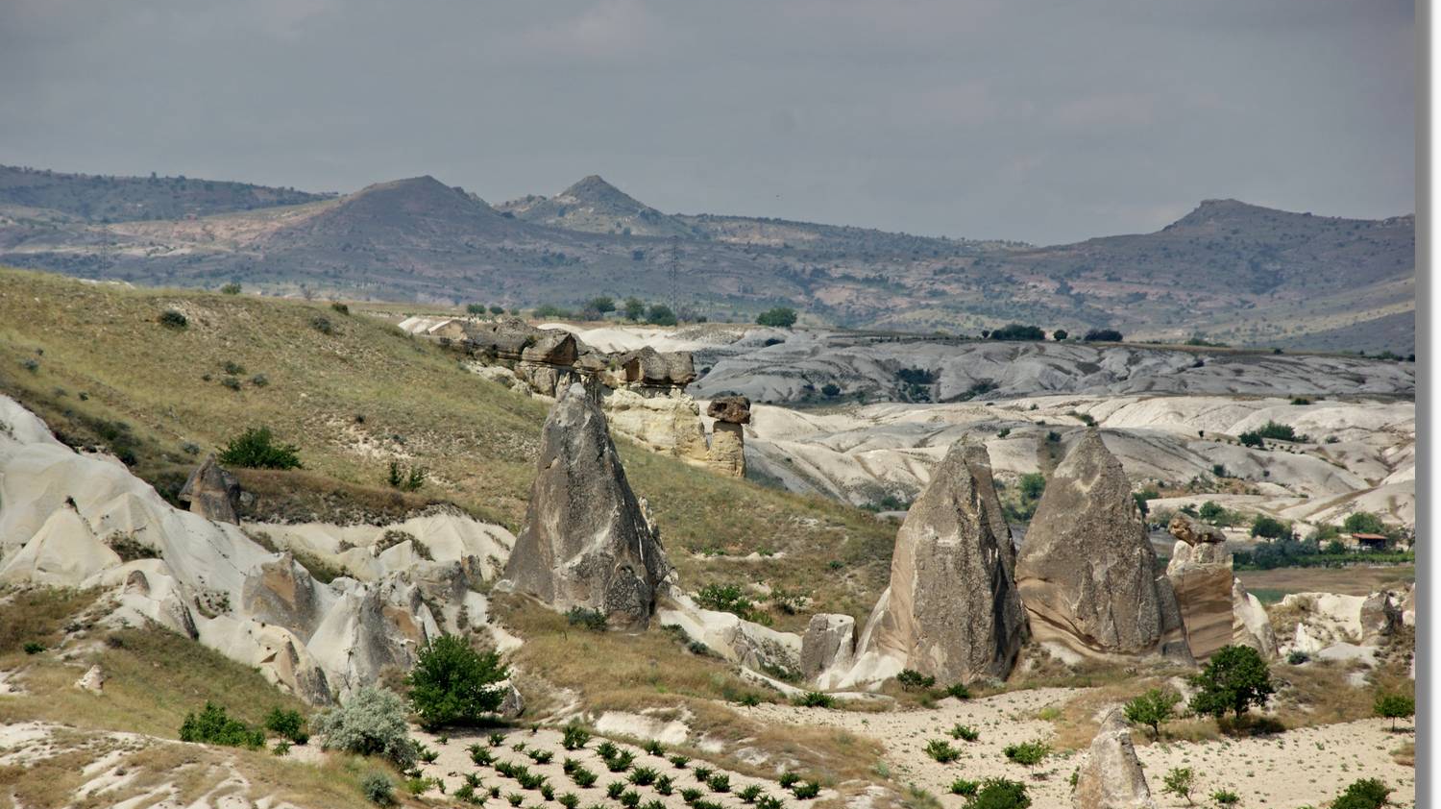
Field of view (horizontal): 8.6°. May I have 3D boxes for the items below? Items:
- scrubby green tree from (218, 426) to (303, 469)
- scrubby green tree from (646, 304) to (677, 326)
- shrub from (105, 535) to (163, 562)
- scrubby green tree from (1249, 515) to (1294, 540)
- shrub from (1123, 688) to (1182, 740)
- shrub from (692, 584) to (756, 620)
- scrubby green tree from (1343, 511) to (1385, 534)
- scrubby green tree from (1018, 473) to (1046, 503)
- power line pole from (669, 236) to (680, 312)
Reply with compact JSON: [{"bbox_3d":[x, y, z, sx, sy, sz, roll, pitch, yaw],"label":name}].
[{"bbox_3d":[-28.760,2.673,600.000,5.270,2.670,4.220,0,1,0],"label":"scrubby green tree"},{"bbox_3d":[-14.767,-22.511,2400.000,7.880,5.630,7.480,0,1,0],"label":"scrubby green tree"},{"bbox_3d":[-30.500,7.474,500.000,2.930,1.470,2.200,0,1,0],"label":"shrub"},{"bbox_3d":[84.330,18.872,1470.000,6.550,3.960,5.890,0,1,0],"label":"scrubby green tree"},{"bbox_3d":[20.899,14.992,465.000,2.830,2.510,2.690,0,1,0],"label":"shrub"},{"bbox_3d":[0.248,10.905,530.000,3.420,2.050,2.560,0,1,0],"label":"shrub"},{"bbox_3d":[100.466,18.642,1500.000,6.680,3.870,6.010,0,1,0],"label":"scrubby green tree"},{"bbox_3d":[53.758,14.509,1650.000,5.220,5.420,4.960,0,1,0],"label":"scrubby green tree"},{"bbox_3d":[-17.779,-49.670,3700.000,4.770,29.930,4.290,0,1,0],"label":"power line pole"}]

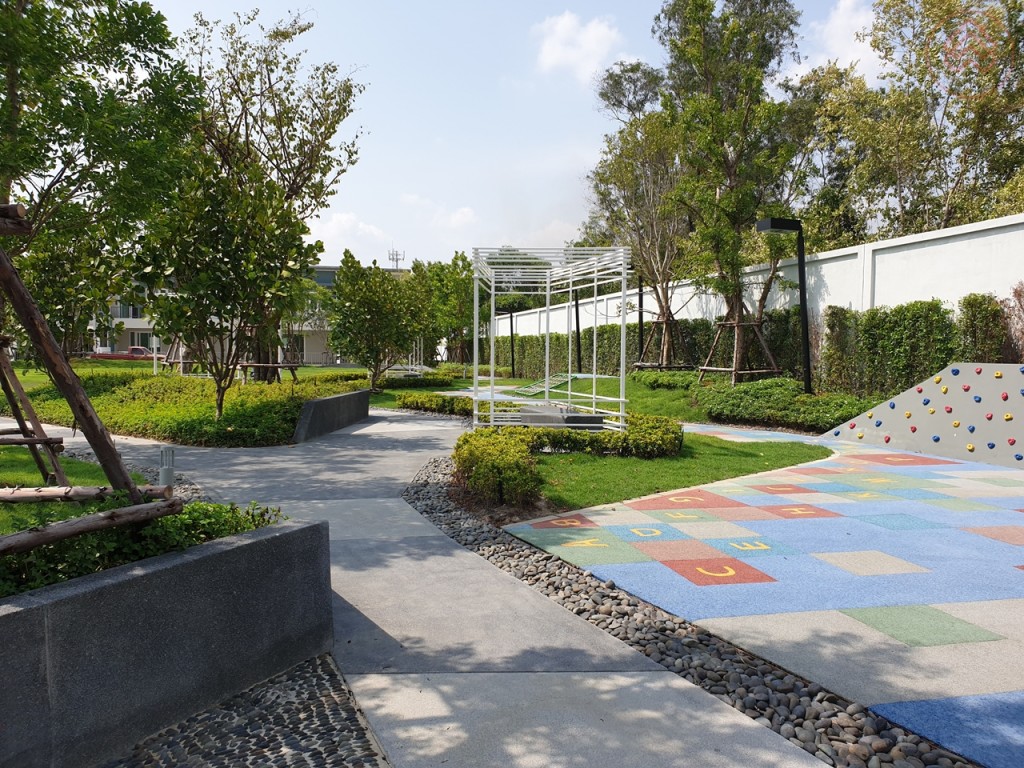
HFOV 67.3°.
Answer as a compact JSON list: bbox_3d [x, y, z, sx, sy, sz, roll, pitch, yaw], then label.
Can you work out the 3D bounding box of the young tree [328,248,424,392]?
[{"bbox_3d":[-4.556,-1.998,25.436,3.100,4.550,3.000,0,3,0],"label":"young tree"}]

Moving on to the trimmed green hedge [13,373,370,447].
[{"bbox_3d":[-7.328,0.407,16.900,7.800,1.000,7.500,0,2,0],"label":"trimmed green hedge"}]

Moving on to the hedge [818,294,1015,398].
[{"bbox_3d":[7.124,-0.562,14.137,0.700,1.900,4.300,0,3,-13],"label":"hedge"}]

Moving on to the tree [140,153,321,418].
[{"bbox_3d":[-5.124,-1.757,14.000,3.200,4.900,3.000,0,2,0],"label":"tree"}]

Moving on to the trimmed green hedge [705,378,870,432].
[{"bbox_3d":[5.497,0.398,15.634,1.550,0.860,3.600,-1,3,-23],"label":"trimmed green hedge"}]

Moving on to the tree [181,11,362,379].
[{"bbox_3d":[-6.348,-4.896,20.300,4.700,9.700,4.500,0,2,0],"label":"tree"}]

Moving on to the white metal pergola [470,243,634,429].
[{"bbox_3d":[0.625,-0.693,14.033,2.500,3.180,3.300,0,3,0],"label":"white metal pergola"}]

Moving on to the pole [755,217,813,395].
[{"bbox_3d":[5.895,-1.661,16.700,0.950,3.850,0.420,0,2,-20],"label":"pole"}]

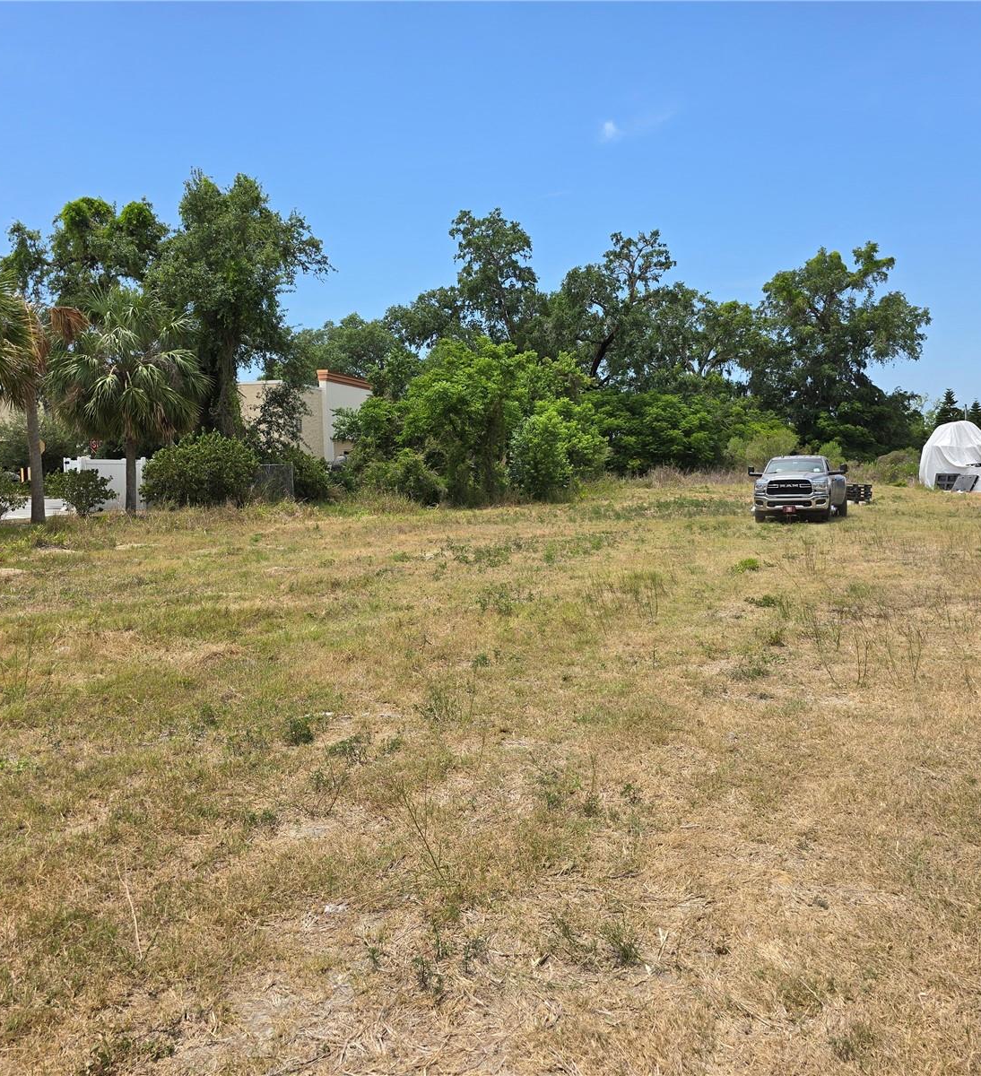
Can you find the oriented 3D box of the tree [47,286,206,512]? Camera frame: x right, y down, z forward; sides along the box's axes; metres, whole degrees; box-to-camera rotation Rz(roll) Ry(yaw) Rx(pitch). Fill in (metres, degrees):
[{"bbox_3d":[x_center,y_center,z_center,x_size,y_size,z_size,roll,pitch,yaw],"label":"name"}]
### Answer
[{"bbox_3d":[-12.324,-4.681,32.300,5.000,7.690,4.800,-2,4,-21],"label":"tree"}]

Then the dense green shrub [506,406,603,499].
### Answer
[{"bbox_3d":[3.008,-3.792,43.000,4.200,4.300,3.900,0,4,4],"label":"dense green shrub"}]

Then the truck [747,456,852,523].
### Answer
[{"bbox_3d":[9.420,-1.541,29.000,2.500,1.980,6.500,1,4,23],"label":"truck"}]

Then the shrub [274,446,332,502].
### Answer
[{"bbox_3d":[-8.370,-2.848,42.500,2.600,2.550,2.400,-1,4,-11],"label":"shrub"}]

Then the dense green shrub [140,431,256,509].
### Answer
[{"bbox_3d":[-10.852,-2.546,35.500,4.200,2.880,3.600,-2,4,-17],"label":"dense green shrub"}]

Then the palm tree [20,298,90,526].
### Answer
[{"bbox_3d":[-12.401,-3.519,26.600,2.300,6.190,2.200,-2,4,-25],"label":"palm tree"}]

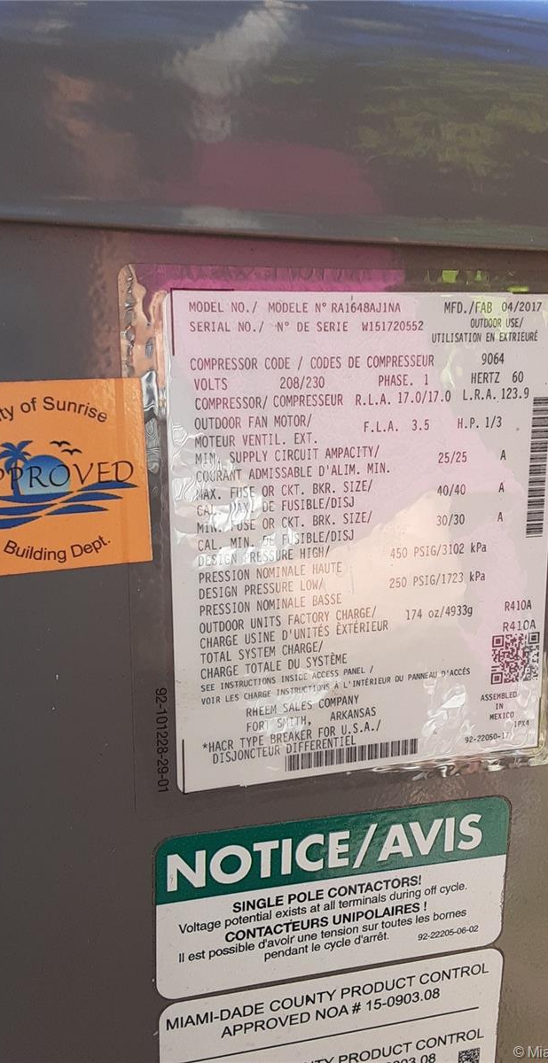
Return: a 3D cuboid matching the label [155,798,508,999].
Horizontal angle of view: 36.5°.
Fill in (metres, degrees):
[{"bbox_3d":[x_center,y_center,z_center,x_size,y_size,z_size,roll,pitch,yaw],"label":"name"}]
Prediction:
[{"bbox_3d":[0.018,0.100,0.226,0.100,0.048,0.001,-3,11,-13],"label":"label"}]

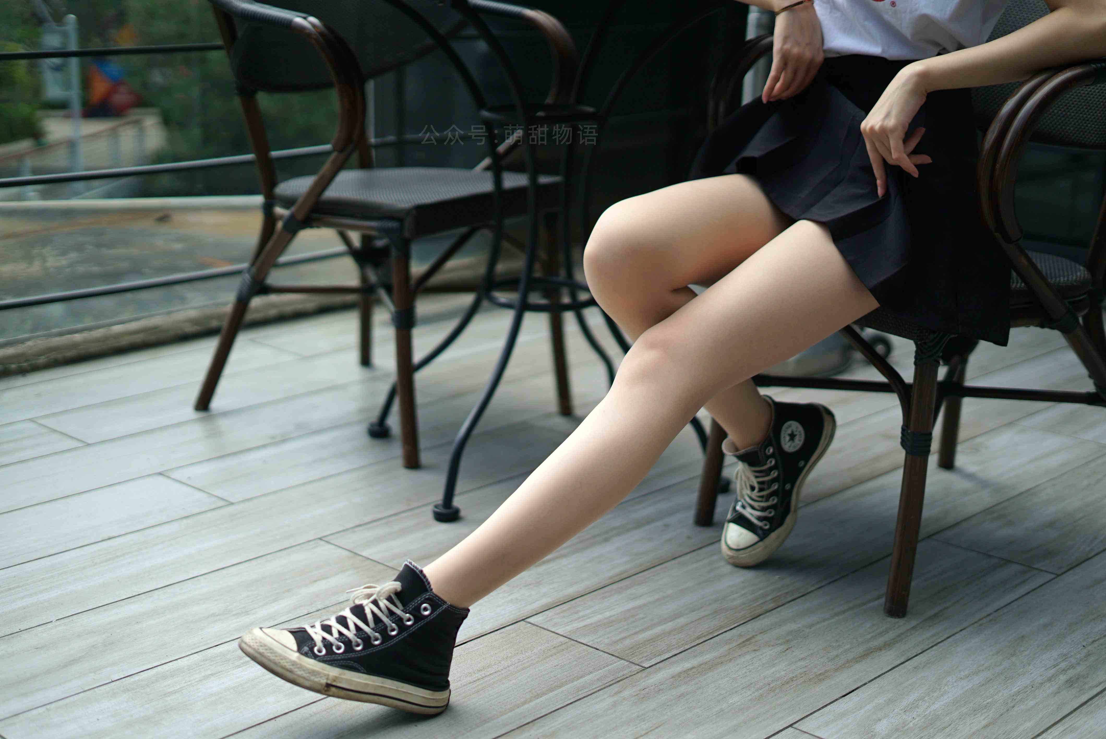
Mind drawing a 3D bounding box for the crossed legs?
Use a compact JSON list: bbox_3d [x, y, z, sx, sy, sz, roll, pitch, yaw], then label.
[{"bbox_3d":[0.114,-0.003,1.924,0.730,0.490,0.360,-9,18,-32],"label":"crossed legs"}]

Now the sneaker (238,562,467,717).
[{"bbox_3d":[-0.211,0.291,1.721,0.274,0.157,0.100,16,8,-25],"label":"sneaker"}]

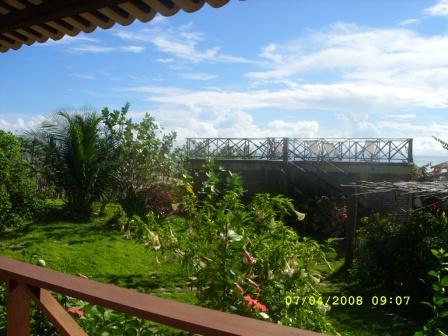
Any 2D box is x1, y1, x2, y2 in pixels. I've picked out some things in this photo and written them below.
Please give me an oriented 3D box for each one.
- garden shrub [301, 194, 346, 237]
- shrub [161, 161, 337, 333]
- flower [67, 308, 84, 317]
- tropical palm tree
[{"bbox_3d":[3.208,1.516,15.700,1.400,1.350,1.250,0,1,0],"label":"garden shrub"},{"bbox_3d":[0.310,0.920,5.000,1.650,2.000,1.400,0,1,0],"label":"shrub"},{"bbox_3d":[-0.936,0.911,3.100,0.110,0.055,0.100,0,1,0],"label":"flower"},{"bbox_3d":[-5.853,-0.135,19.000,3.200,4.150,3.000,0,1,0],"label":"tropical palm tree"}]

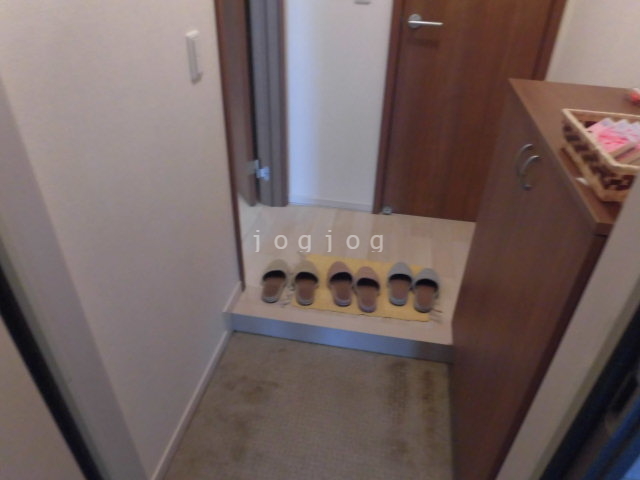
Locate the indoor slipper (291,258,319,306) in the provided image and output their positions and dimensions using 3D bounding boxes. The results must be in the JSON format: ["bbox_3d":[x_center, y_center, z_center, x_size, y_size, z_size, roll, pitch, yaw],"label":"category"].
[{"bbox_3d":[-0.062,0.167,1.958,0.103,0.068,0.284,0,34,-1],"label":"indoor slipper"}]

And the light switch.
[{"bbox_3d":[-0.344,-0.513,1.241,0.015,0.118,0.068,7,34,9],"label":"light switch"}]

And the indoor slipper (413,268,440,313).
[{"bbox_3d":[0.464,0.197,1.925,0.103,0.068,0.282,10,35,13],"label":"indoor slipper"}]

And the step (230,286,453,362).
[{"bbox_3d":[0.087,0.344,1.849,0.883,0.098,0.174,7,34,9],"label":"step"}]

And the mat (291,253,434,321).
[{"bbox_3d":[0.189,0.197,1.975,0.572,0.010,0.368,5,34,7],"label":"mat"}]

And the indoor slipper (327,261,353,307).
[{"bbox_3d":[0.092,0.171,1.955,0.103,0.068,0.283,-1,34,-3],"label":"indoor slipper"}]

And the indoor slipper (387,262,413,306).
[{"bbox_3d":[0.358,0.172,1.960,0.103,0.068,0.280,6,34,8],"label":"indoor slipper"}]

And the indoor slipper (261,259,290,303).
[{"bbox_3d":[-0.198,0.160,1.966,0.103,0.068,0.280,3,34,3],"label":"indoor slipper"}]

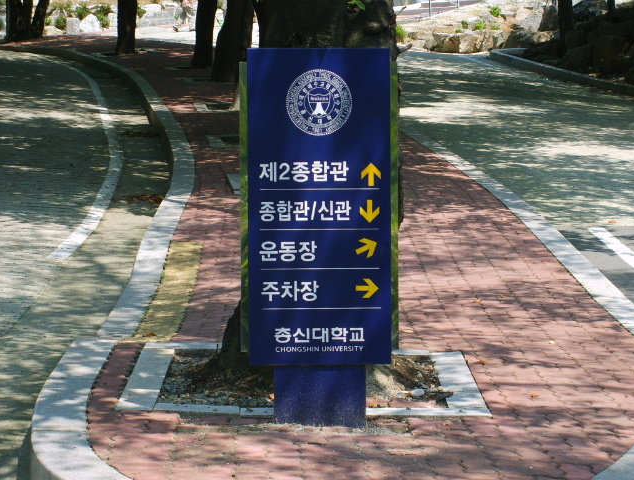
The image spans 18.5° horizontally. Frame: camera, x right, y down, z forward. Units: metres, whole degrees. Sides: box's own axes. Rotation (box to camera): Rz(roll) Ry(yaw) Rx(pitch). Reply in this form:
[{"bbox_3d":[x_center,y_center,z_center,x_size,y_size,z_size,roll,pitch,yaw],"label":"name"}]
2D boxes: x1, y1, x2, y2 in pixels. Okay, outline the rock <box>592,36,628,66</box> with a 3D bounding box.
[{"bbox_3d":[4.687,-3.018,31.000,0.543,0.527,0.500,1,7,9],"label":"rock"}]

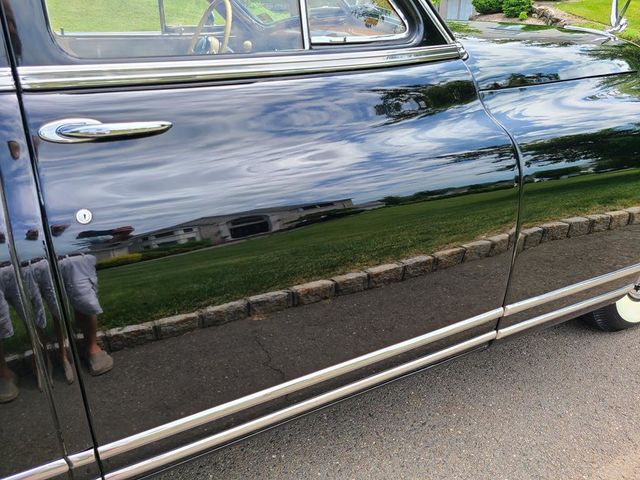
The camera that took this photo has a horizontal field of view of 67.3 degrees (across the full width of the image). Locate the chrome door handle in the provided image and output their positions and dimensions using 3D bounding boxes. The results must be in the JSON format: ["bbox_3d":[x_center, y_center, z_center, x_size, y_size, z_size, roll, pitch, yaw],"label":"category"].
[{"bbox_3d":[-0.321,-0.167,0.733,0.185,0.036,0.048,-13,27,-25],"label":"chrome door handle"}]

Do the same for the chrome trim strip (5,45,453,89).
[{"bbox_3d":[-0.056,-0.334,0.903,0.885,0.038,0.030,-14,27,-27],"label":"chrome trim strip"}]

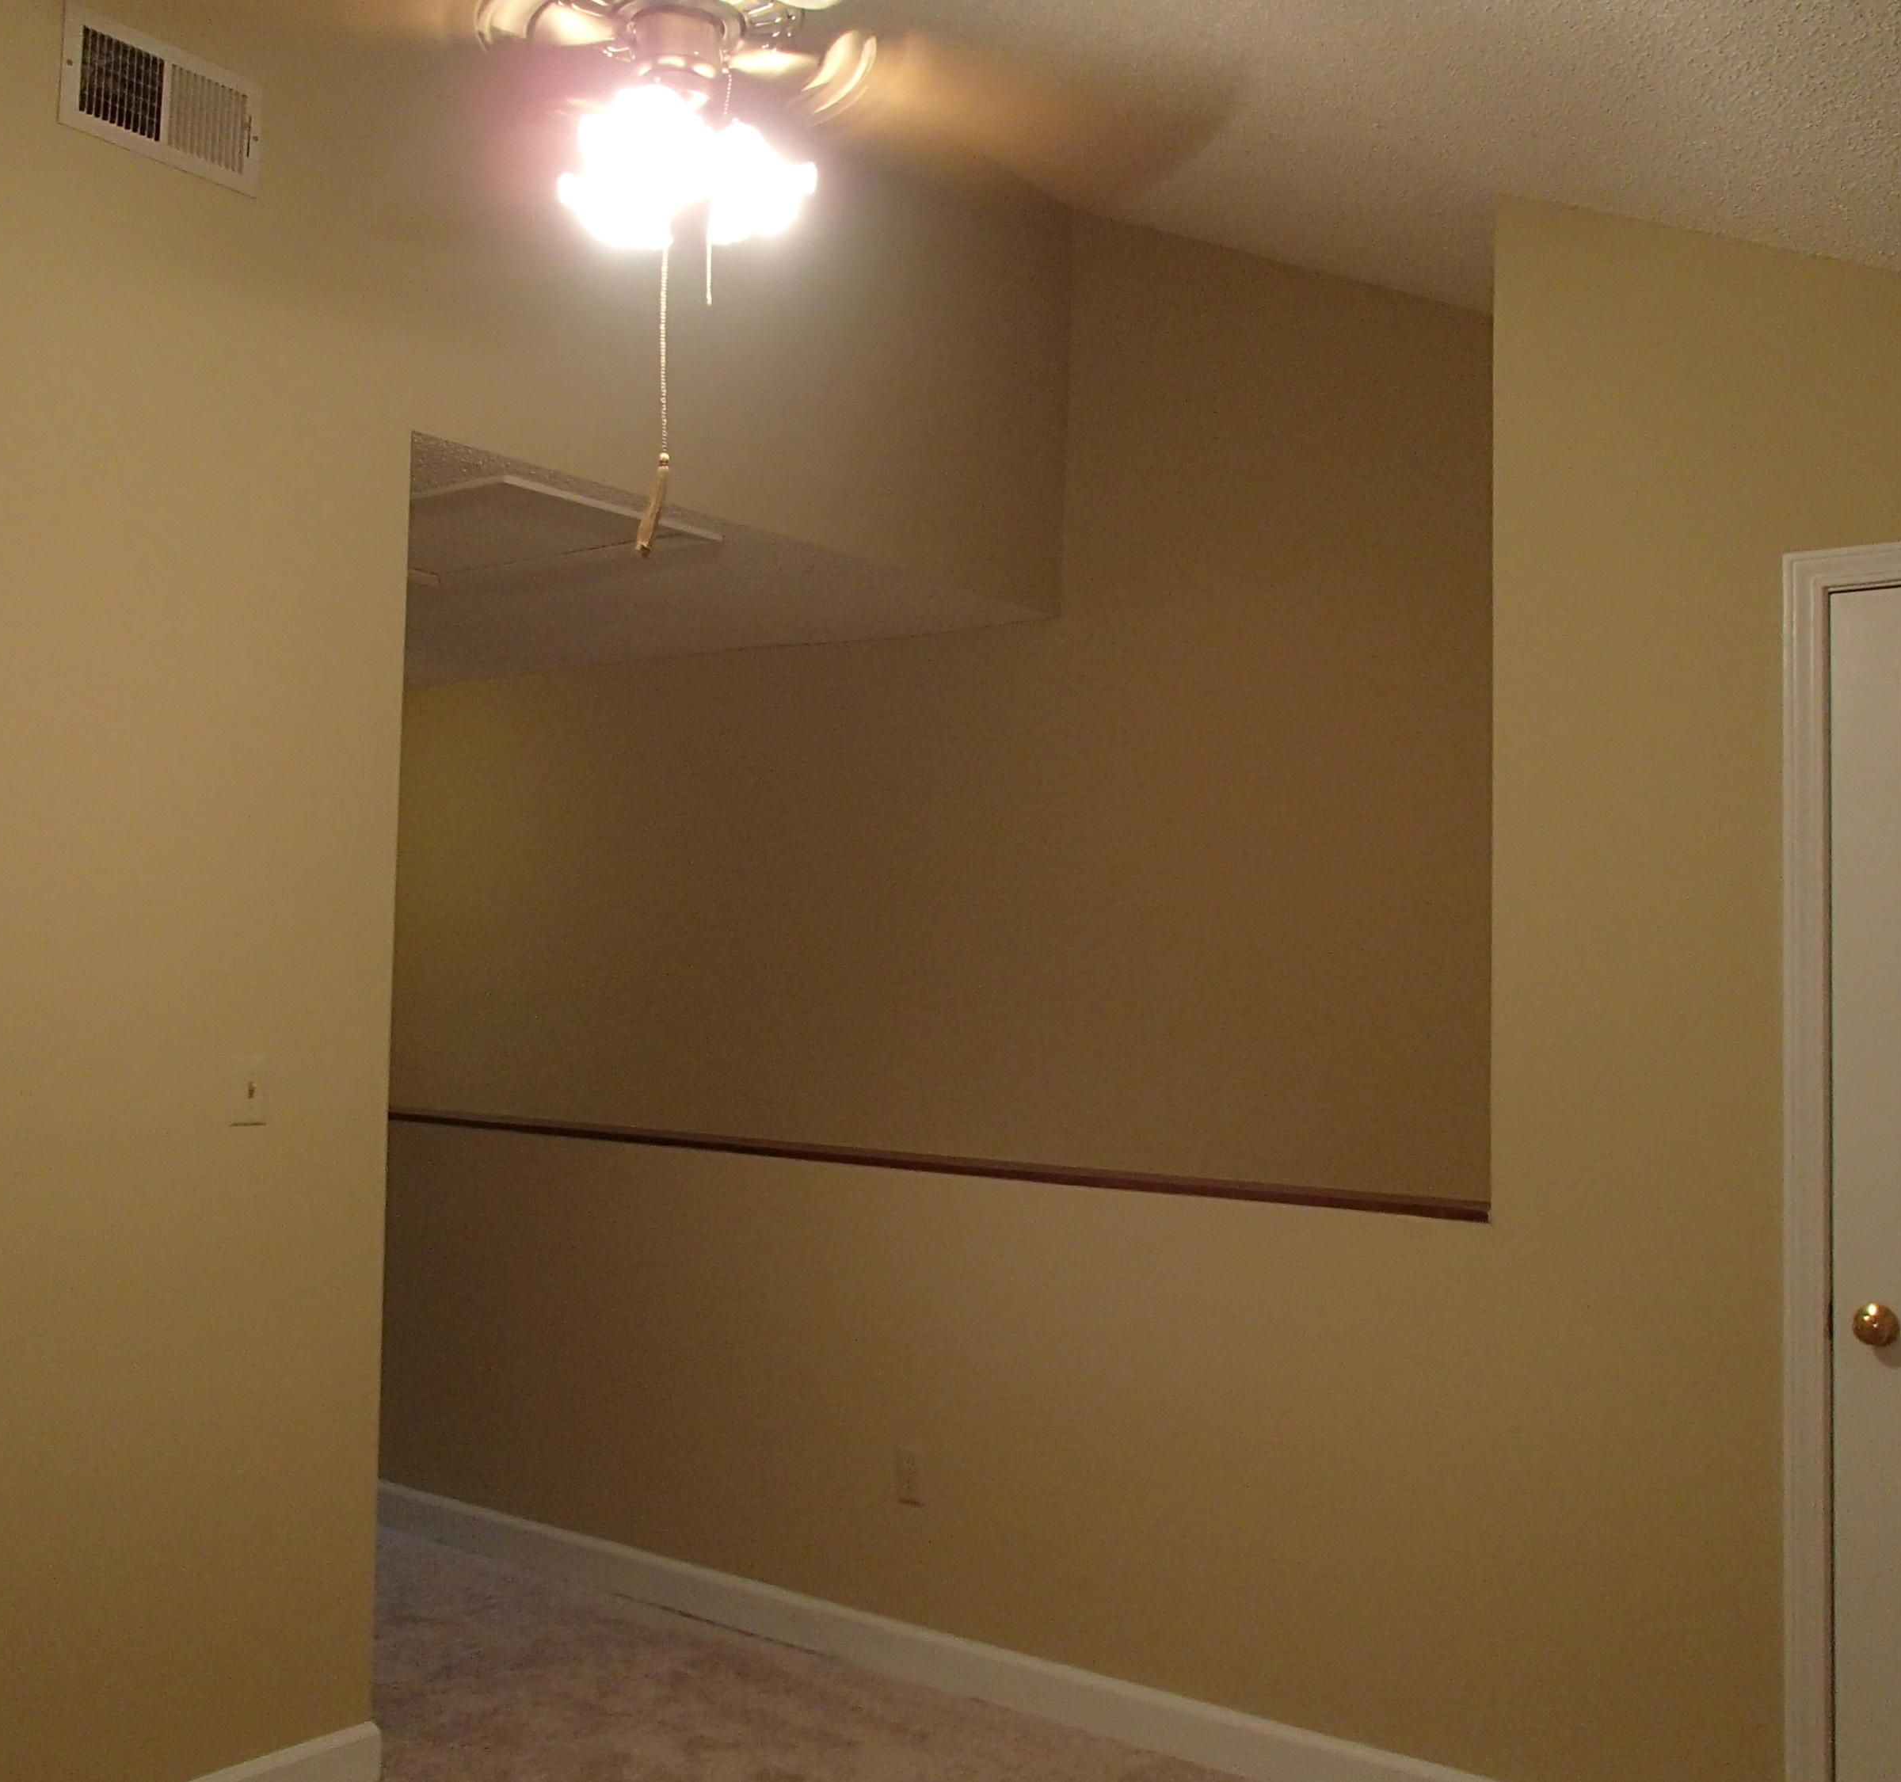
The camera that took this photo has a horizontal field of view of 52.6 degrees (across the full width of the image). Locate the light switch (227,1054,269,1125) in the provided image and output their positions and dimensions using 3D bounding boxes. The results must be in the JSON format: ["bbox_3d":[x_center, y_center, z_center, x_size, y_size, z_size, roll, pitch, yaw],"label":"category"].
[{"bbox_3d":[-1.171,0.336,3.221,0.015,0.115,0.070,-1,-3,36],"label":"light switch"}]

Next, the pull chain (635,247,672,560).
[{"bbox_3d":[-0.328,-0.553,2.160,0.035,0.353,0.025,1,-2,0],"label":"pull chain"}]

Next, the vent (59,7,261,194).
[{"bbox_3d":[-1.269,-1.278,3.115,0.018,0.195,0.348,-1,-3,36],"label":"vent"}]

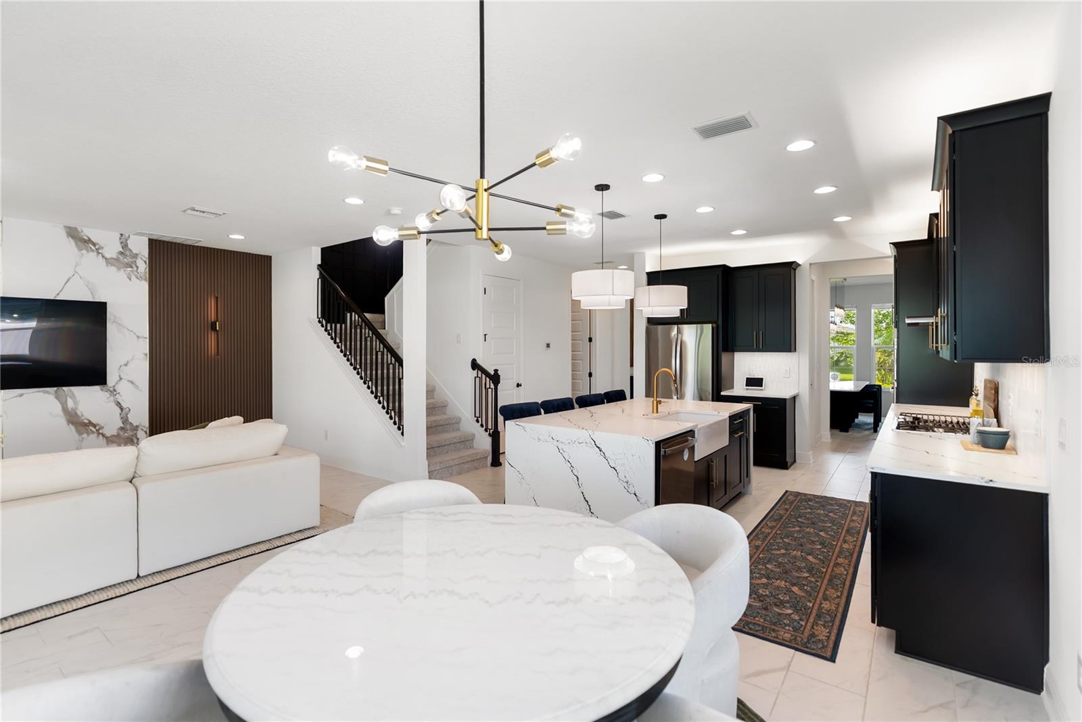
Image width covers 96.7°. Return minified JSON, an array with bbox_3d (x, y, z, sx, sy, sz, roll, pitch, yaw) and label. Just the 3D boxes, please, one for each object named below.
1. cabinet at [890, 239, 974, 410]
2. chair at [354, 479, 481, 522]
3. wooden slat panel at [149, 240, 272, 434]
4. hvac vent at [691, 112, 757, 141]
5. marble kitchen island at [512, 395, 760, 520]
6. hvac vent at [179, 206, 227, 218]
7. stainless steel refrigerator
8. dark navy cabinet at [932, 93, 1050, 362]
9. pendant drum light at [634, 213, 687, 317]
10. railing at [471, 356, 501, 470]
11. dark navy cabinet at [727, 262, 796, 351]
[{"bbox_3d":[4.300,0.036,5.330,0.655,2.667,0.790,0,1,38],"label":"cabinet"},{"bbox_3d":[-0.631,1.090,2.557,0.660,0.760,0.610,-1,1,-17],"label":"chair"},{"bbox_3d":[-4.324,-0.059,6.436,0.040,2.903,1.420,0,1,38],"label":"wooden slat panel"},{"bbox_3d":[1.144,-1.450,2.988,0.340,0.025,0.235,0,1,38],"label":"hvac vent"},{"bbox_3d":[0.947,0.942,4.498,1.340,0.916,2.400,0,1,38],"label":"marble kitchen island"},{"bbox_3d":[-3.369,-1.479,4.813,0.270,0.025,0.295,0,1,38],"label":"hvac vent"},{"bbox_3d":[2.104,0.441,6.868,0.920,1.830,0.850,0,1,38],"label":"stainless steel refrigerator"},{"bbox_3d":[2.391,-0.573,2.640,0.375,1.145,1.270,0,1,38],"label":"dark navy cabinet"},{"bbox_3d":[1.238,-0.975,4.993,0.520,1.040,0.520,0,1,38],"label":"pendant drum light"},{"bbox_3d":[-0.764,0.690,6.612,0.529,1.438,0.140,0,1,38],"label":"railing"},{"bbox_3d":[3.009,-0.688,6.542,0.890,1.149,0.380,0,1,38],"label":"dark navy cabinet"}]

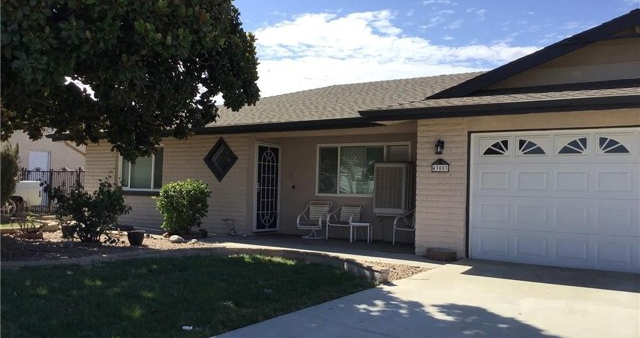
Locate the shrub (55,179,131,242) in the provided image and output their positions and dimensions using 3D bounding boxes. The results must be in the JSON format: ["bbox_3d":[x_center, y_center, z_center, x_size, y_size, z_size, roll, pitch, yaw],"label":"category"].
[{"bbox_3d":[-4.347,0.793,10.950,1.400,1.180,1.200,2,-2,-17],"label":"shrub"}]

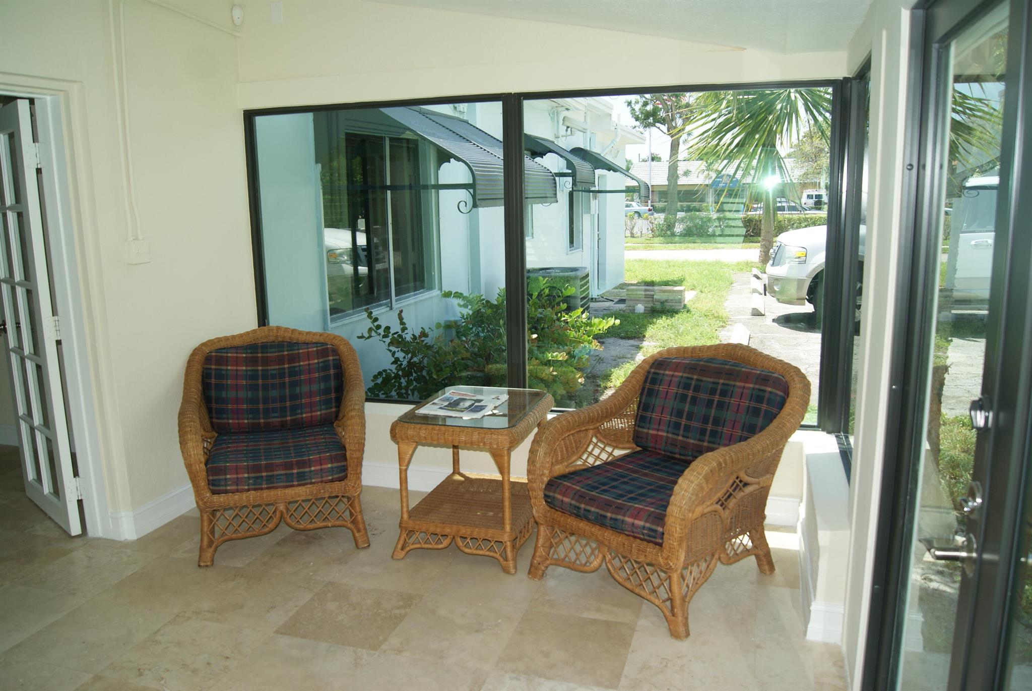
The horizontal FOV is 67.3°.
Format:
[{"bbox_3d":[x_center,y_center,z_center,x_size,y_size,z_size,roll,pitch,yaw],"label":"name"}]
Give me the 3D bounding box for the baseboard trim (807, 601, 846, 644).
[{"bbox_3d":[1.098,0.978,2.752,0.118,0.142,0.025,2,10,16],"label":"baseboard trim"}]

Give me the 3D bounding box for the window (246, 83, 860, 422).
[{"bbox_3d":[0.009,-0.452,4.089,3.210,1.650,0.100,2,10,16],"label":"window"}]

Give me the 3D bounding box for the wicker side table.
[{"bbox_3d":[-0.168,0.592,3.679,0.590,0.625,0.760,2,10,16],"label":"wicker side table"}]

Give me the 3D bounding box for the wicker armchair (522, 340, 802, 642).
[{"bbox_3d":[0.628,0.504,3.281,0.810,0.910,0.960,8,13,42],"label":"wicker armchair"}]

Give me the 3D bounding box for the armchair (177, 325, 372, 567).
[{"bbox_3d":[-1.157,0.429,3.860,0.810,0.910,0.960,-3,10,-14],"label":"armchair"}]

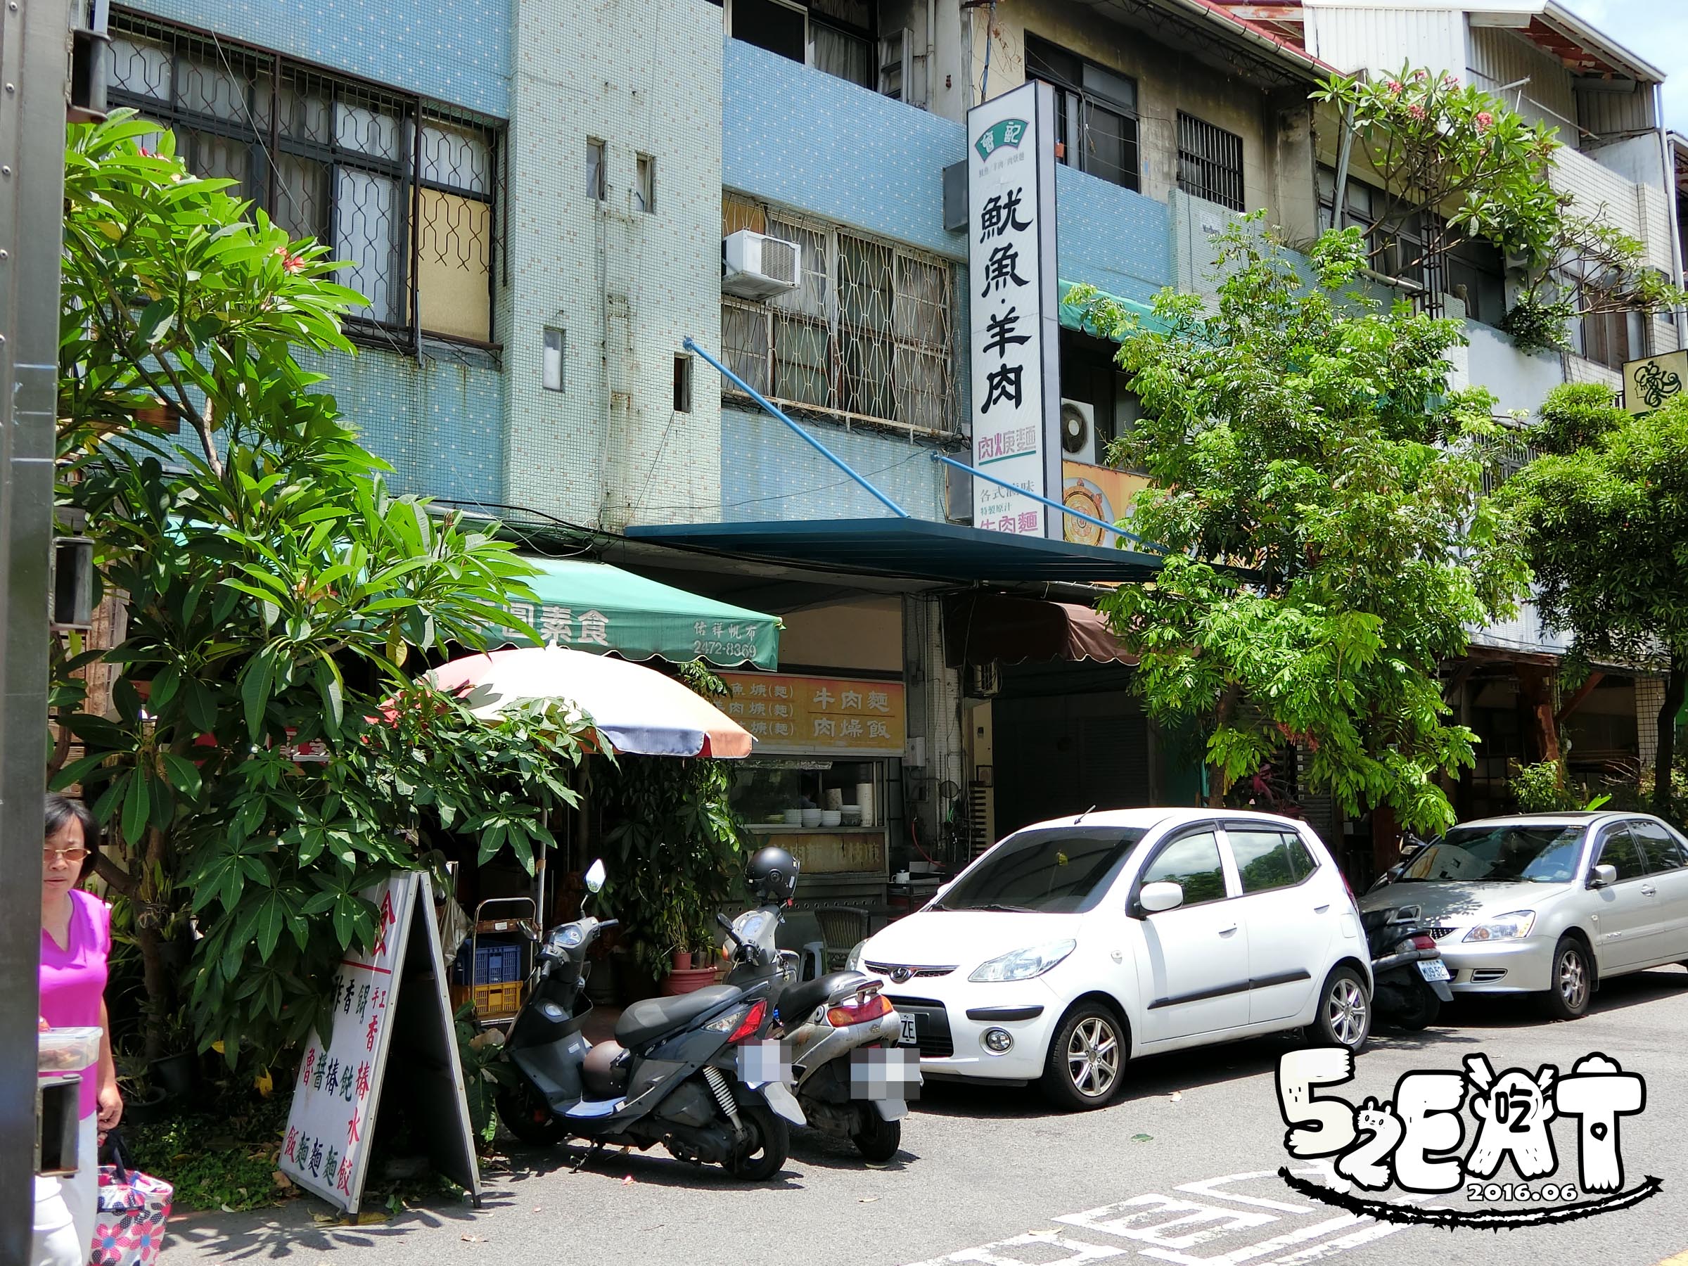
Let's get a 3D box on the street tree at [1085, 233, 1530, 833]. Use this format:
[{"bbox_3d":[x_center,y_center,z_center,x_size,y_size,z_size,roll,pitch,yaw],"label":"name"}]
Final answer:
[{"bbox_3d":[3.689,-0.357,13.520,3.500,5.960,3.400,5,-8,-41],"label":"street tree"}]

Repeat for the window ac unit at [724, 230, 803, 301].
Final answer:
[{"bbox_3d":[-0.740,-2.909,13.670,0.570,0.370,0.520,5,-8,-41],"label":"window ac unit"}]

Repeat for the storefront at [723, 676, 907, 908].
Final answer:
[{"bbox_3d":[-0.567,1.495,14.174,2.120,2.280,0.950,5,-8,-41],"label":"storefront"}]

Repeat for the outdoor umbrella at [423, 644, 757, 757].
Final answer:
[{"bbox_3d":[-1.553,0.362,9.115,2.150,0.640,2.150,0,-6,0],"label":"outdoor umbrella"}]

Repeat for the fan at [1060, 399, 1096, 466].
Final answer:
[{"bbox_3d":[2.105,-1.972,16.539,0.680,0.550,0.300,5,-8,-41],"label":"fan"}]

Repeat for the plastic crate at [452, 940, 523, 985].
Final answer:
[{"bbox_3d":[-2.370,2.144,11.104,0.350,0.260,0.470,5,-8,-41],"label":"plastic crate"}]

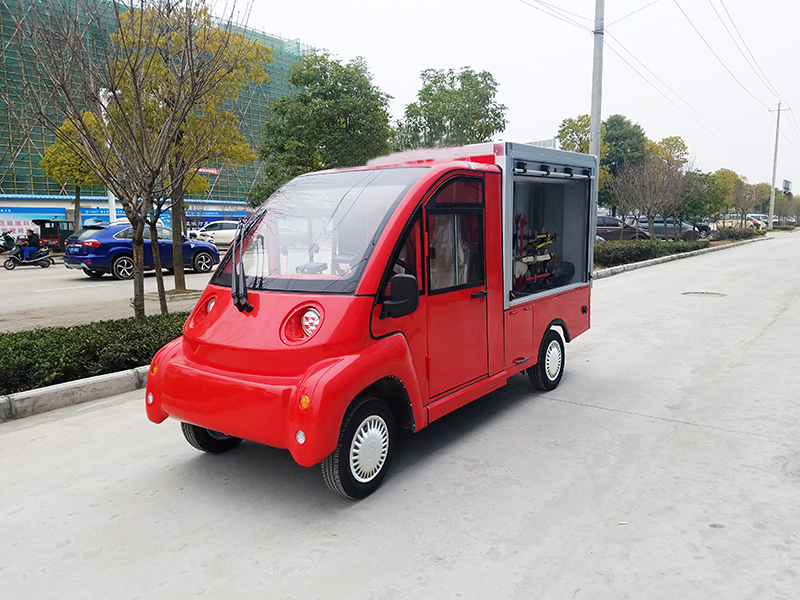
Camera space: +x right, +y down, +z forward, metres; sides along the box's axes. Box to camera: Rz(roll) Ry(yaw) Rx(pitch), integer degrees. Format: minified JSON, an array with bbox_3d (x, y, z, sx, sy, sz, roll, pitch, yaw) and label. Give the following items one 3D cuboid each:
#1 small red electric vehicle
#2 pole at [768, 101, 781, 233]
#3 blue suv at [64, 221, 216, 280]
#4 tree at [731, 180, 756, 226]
[{"bbox_3d":[0.111,-0.141,4.660,1.480,2.000,3.780,5,10,37],"label":"small red electric vehicle"},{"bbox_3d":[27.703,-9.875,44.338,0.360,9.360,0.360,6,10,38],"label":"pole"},{"bbox_3d":[-7.880,-1.590,18.800,1.800,1.660,4.600,6,10,39],"label":"blue suv"},{"bbox_3d":[25.376,-7.062,44.247,2.100,3.570,2.100,6,10,38],"label":"tree"}]

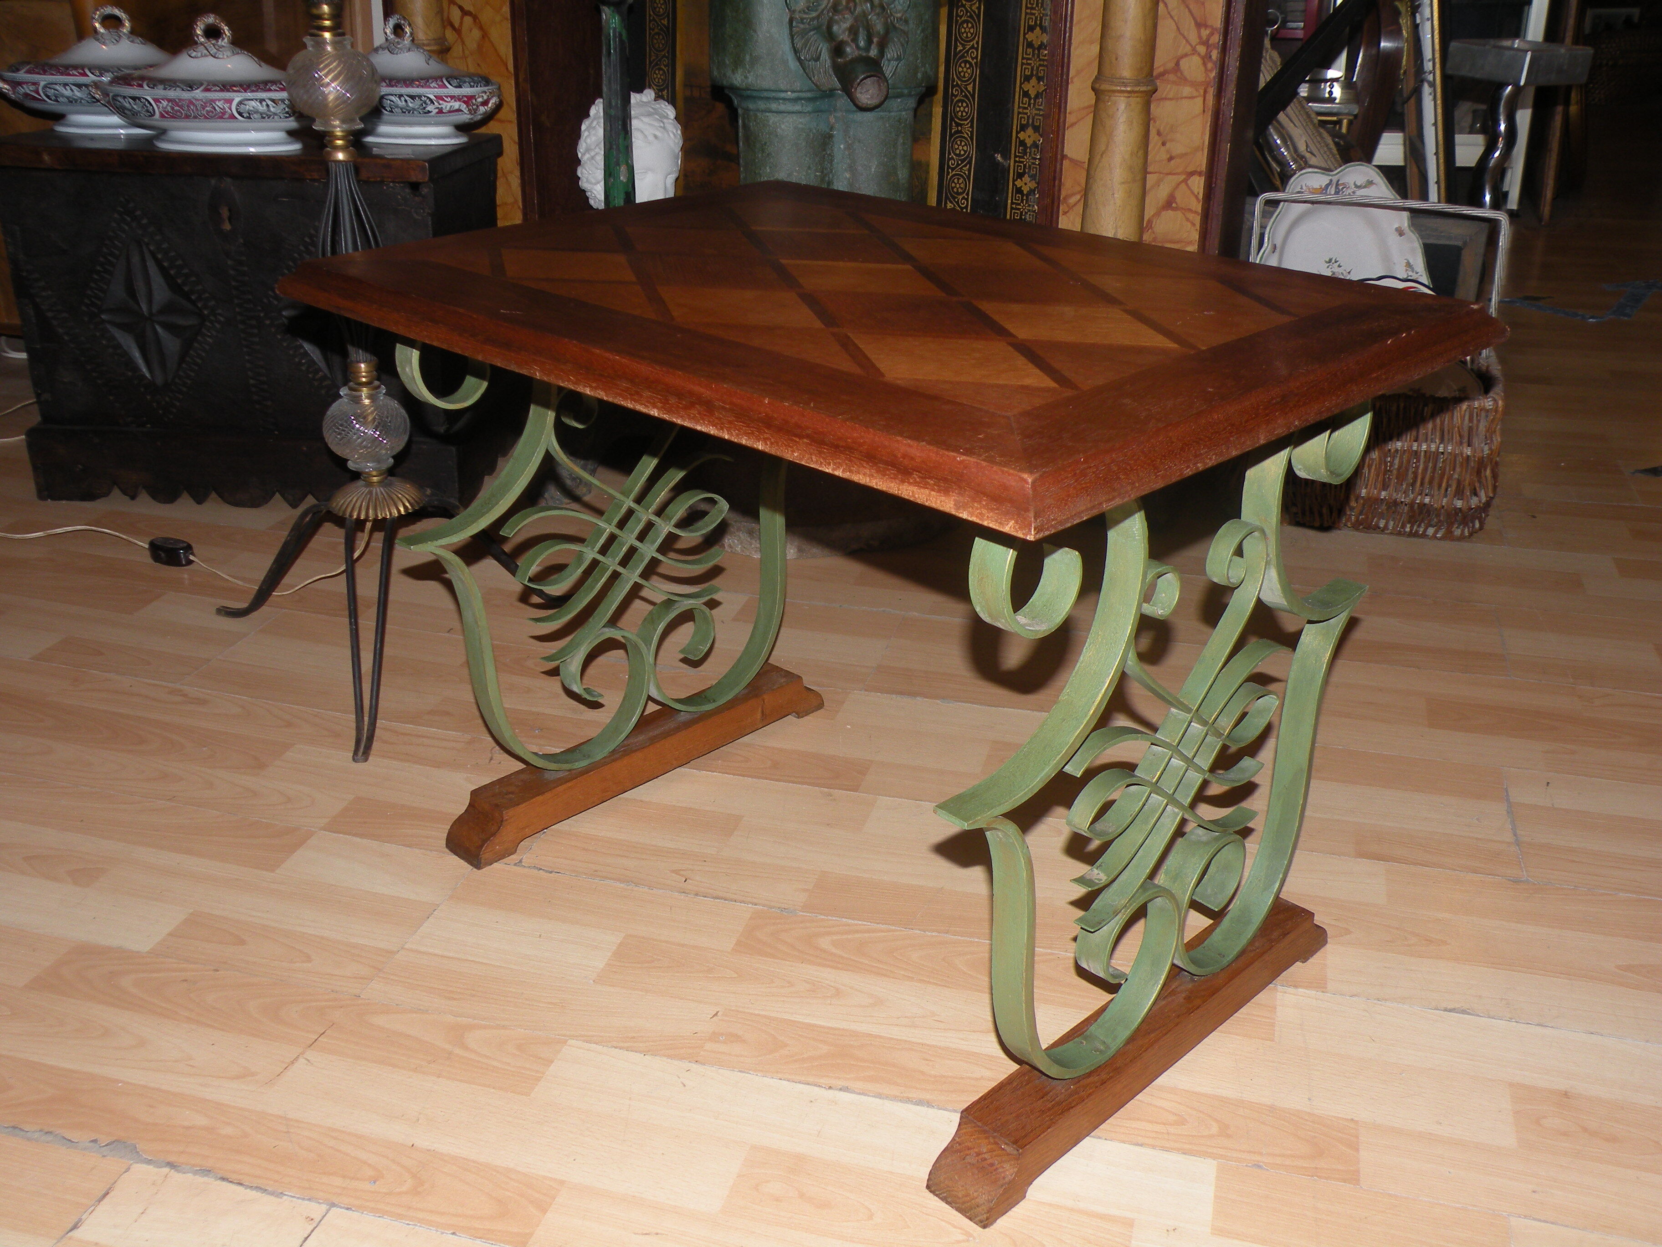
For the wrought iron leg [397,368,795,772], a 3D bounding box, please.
[{"bbox_3d":[-0.177,-0.095,1.364,0.425,0.438,0.026,-23,33,-40],"label":"wrought iron leg"}]

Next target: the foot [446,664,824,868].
[{"bbox_3d":[-0.168,0.120,1.472,0.411,0.044,0.048,-23,33,-40],"label":"foot"}]

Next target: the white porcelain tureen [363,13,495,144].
[{"bbox_3d":[-0.539,-0.697,2.025,0.305,0.151,0.195,12,28,25],"label":"white porcelain tureen"}]

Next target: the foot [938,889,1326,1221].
[{"bbox_3d":[0.224,0.285,1.112,0.411,0.044,0.048,-23,33,-40],"label":"foot"}]

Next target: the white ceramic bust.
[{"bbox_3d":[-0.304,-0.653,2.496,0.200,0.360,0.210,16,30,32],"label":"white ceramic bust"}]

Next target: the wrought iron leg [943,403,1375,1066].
[{"bbox_3d":[0.216,0.070,1.004,0.425,0.438,0.026,-23,33,-40],"label":"wrought iron leg"}]

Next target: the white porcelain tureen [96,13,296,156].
[{"bbox_3d":[-0.764,-0.675,1.975,0.325,0.157,0.195,1,25,2],"label":"white porcelain tureen"}]

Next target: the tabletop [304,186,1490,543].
[{"bbox_3d":[0.018,-0.226,1.093,0.490,0.025,0.703,-23,33,-40],"label":"tabletop"}]

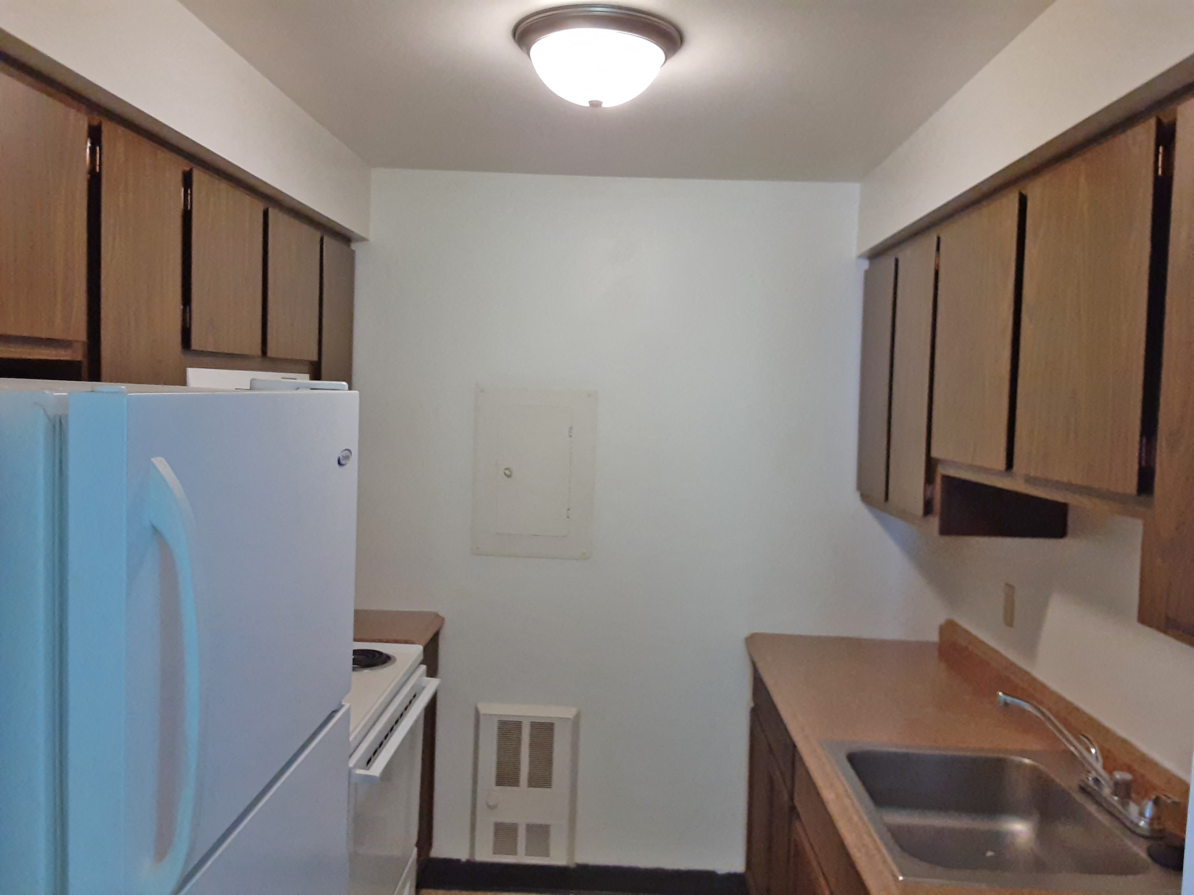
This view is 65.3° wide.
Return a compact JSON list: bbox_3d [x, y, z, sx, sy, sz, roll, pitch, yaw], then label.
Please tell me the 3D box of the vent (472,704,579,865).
[{"bbox_3d":[-0.239,1.119,3.050,0.345,0.535,0.060,2,3,2],"label":"vent"}]

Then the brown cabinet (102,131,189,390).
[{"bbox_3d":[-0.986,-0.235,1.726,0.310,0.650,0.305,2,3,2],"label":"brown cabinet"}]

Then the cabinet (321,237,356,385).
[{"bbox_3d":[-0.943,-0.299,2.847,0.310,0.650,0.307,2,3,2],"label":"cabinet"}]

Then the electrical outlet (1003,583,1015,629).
[{"bbox_3d":[1.116,0.430,2.526,0.015,0.113,0.067,2,3,2],"label":"electrical outlet"}]

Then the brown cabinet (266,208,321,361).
[{"bbox_3d":[-0.953,-0.420,2.474,0.310,0.366,0.392,2,3,2],"label":"brown cabinet"}]

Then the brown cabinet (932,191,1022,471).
[{"bbox_3d":[0.967,-0.227,2.018,0.310,0.540,0.475,2,3,2],"label":"brown cabinet"}]

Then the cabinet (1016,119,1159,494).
[{"bbox_3d":[0.949,-0.203,1.541,0.310,0.545,0.450,2,3,2],"label":"cabinet"}]

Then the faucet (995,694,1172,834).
[{"bbox_3d":[0.918,0.597,1.778,0.255,0.190,0.260,3,3,14],"label":"faucet"}]

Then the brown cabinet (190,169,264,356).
[{"bbox_3d":[-0.968,-0.397,2.071,0.310,0.366,0.380,2,3,2],"label":"brown cabinet"}]

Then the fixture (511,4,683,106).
[{"bbox_3d":[0.002,-0.735,1.830,0.334,0.135,0.334,2,3,2],"label":"fixture"}]

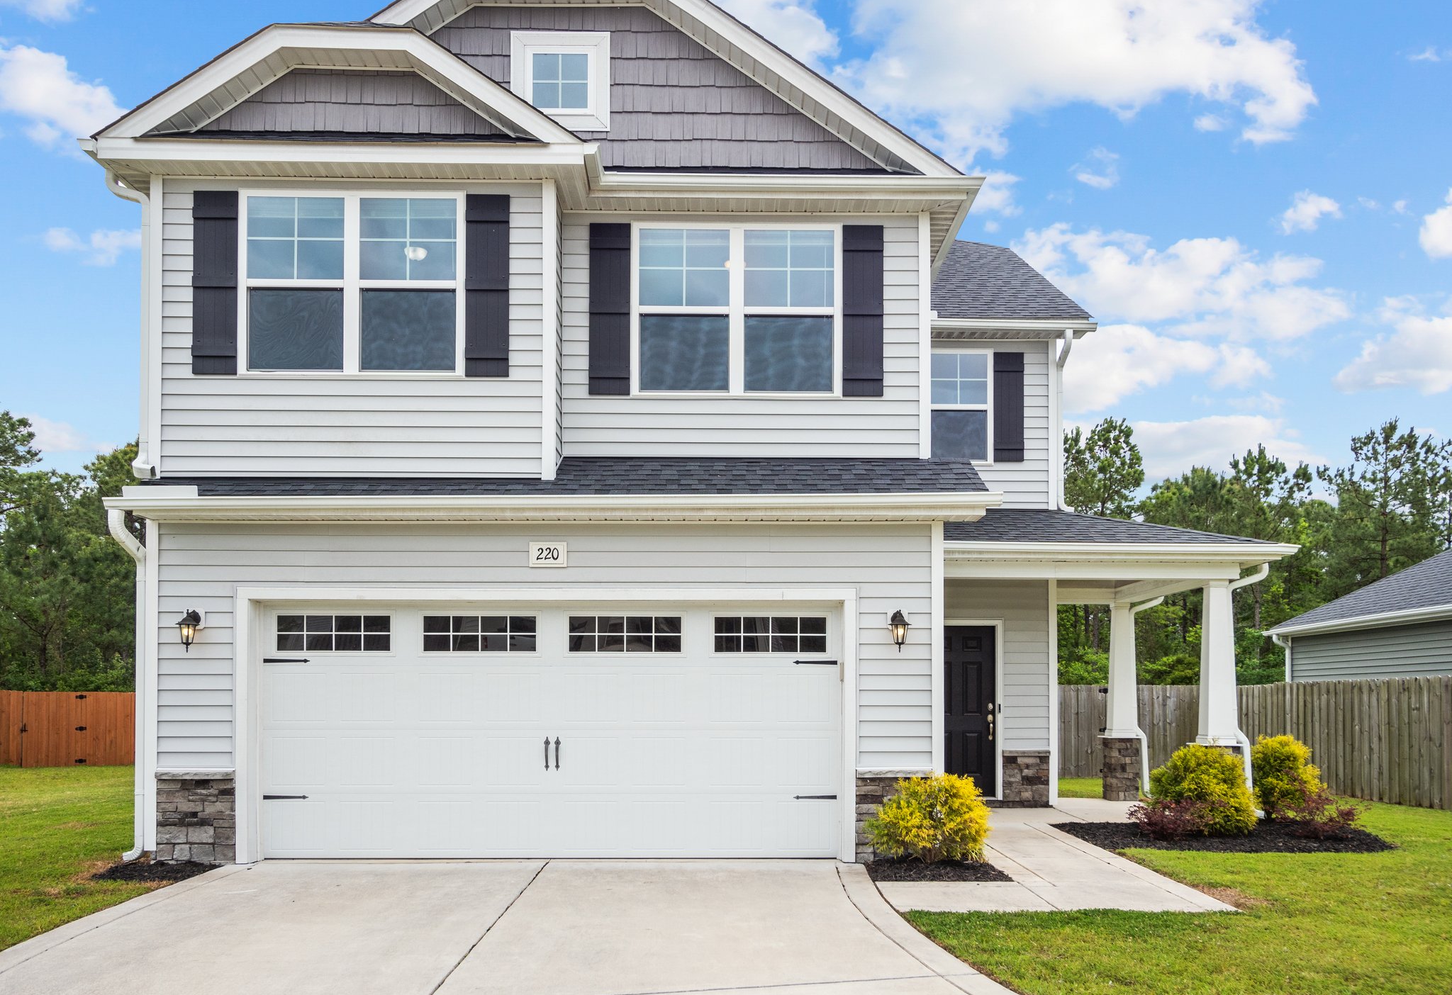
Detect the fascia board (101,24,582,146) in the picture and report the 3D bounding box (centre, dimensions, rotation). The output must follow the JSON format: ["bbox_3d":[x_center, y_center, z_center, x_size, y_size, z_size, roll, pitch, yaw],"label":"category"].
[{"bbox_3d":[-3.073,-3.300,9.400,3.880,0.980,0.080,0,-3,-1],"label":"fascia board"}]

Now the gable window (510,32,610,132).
[{"bbox_3d":[-1.449,-3.635,10.240,0.870,0.870,0.090,0,-1,-1],"label":"gable window"}]

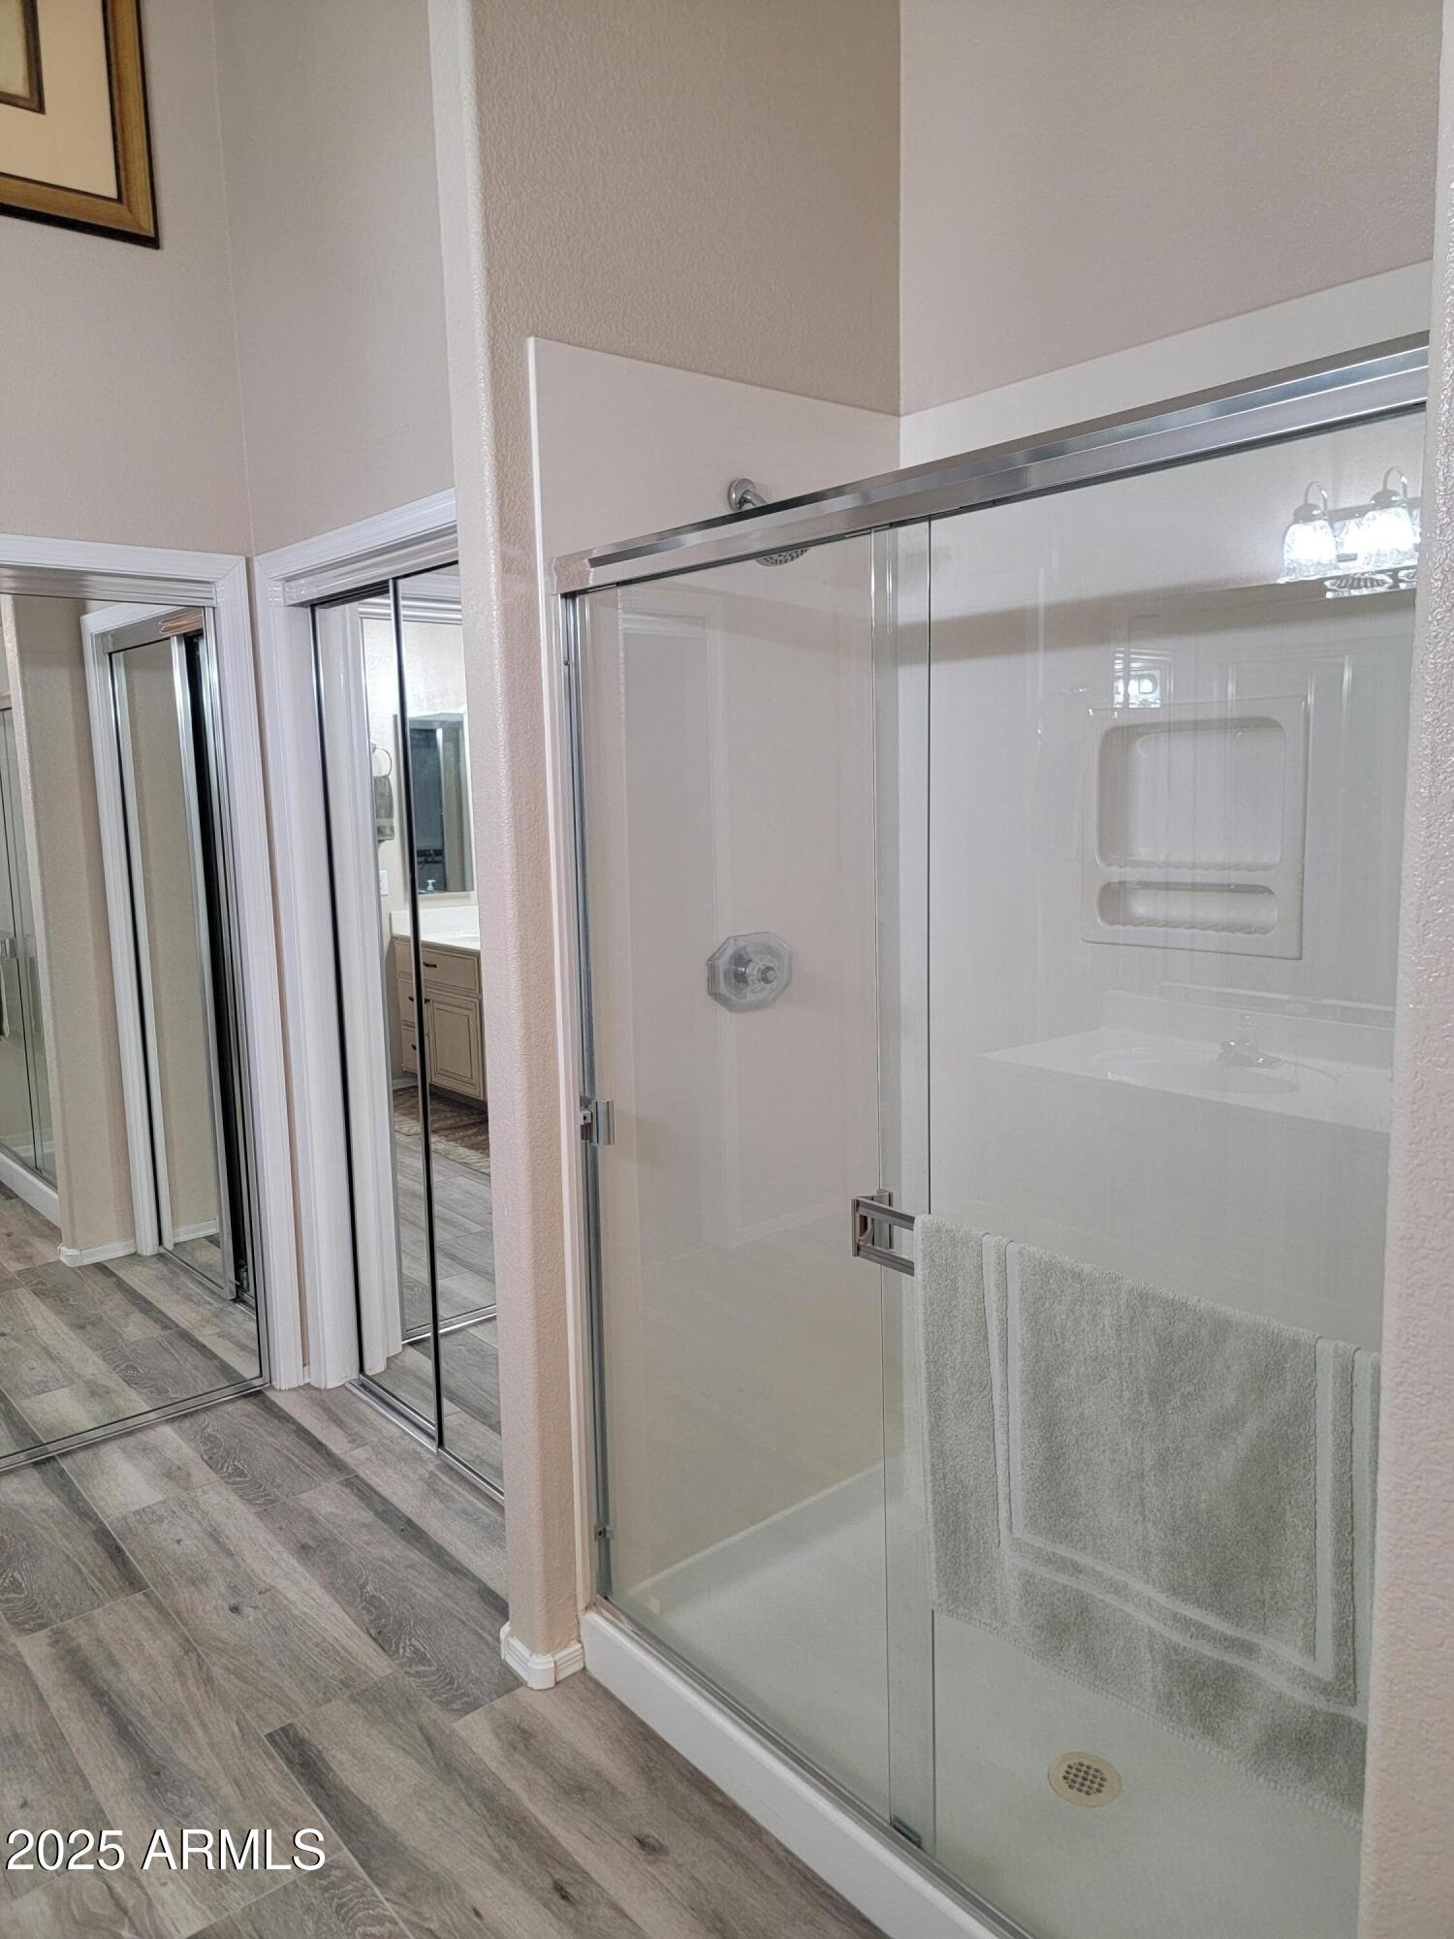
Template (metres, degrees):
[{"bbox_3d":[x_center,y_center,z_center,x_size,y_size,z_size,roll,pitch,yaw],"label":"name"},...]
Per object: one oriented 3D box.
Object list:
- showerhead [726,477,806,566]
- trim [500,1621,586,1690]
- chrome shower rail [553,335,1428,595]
[{"bbox_3d":[0.076,-0.776,2.299,0.105,0.165,0.160,-8,10,-39],"label":"showerhead"},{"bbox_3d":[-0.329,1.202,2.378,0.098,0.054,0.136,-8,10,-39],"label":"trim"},{"bbox_3d":[0.218,-0.558,1.586,0.047,0.057,1.460,-8,10,-39],"label":"chrome shower rail"}]

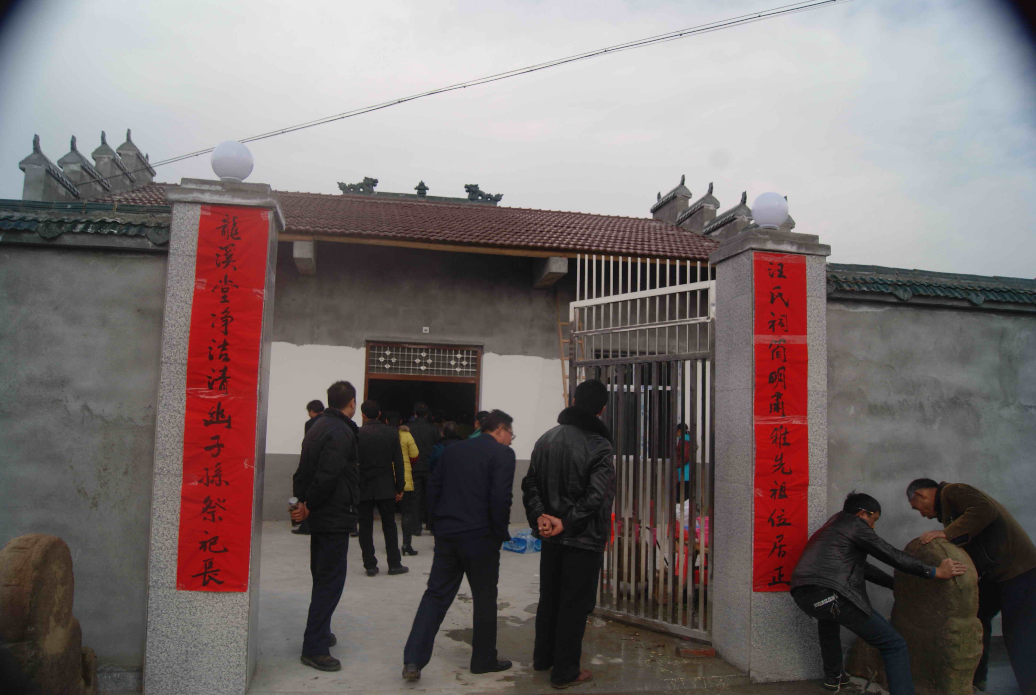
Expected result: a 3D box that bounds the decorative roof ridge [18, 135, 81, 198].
[{"bbox_3d":[-5.575,-2.150,9.332,0.340,0.440,1.100,2,-5,-10],"label":"decorative roof ridge"}]

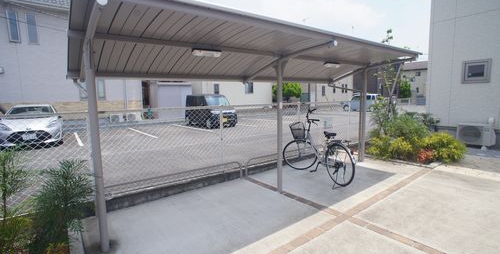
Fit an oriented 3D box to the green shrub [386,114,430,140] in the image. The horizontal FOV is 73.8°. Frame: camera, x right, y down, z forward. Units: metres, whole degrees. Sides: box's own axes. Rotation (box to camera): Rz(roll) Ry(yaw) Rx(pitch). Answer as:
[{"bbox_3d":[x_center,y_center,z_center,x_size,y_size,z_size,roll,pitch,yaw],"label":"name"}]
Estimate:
[{"bbox_3d":[3.809,0.060,8.000,0.950,0.800,1.050,7,11,44],"label":"green shrub"}]

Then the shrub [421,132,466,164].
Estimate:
[{"bbox_3d":[4.156,0.440,7.150,0.900,0.680,0.950,7,11,44],"label":"shrub"}]

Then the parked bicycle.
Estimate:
[{"bbox_3d":[1.216,0.351,5.700,0.600,1.100,1.700,-4,8,-25],"label":"parked bicycle"}]

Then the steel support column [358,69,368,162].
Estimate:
[{"bbox_3d":[2.367,-0.244,6.886,0.090,1.960,0.090,6,10,44],"label":"steel support column"}]

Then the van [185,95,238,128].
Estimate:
[{"bbox_3d":[-2.092,-0.867,17.500,1.480,1.660,3.400,-5,9,-31],"label":"van"}]

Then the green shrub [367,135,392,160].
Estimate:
[{"bbox_3d":[2.879,0.467,7.400,0.580,0.550,0.580,7,11,44],"label":"green shrub"}]

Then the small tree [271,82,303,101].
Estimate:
[{"bbox_3d":[4.055,-3.947,36.000,3.100,3.200,3.000,-1,8,0],"label":"small tree"}]

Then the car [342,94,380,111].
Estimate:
[{"bbox_3d":[10.170,-2.217,30.500,3.500,1.680,1.500,2,8,18],"label":"car"}]

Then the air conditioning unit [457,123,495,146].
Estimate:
[{"bbox_3d":[6.050,0.211,8.900,0.300,0.560,0.820,-5,9,-31],"label":"air conditioning unit"}]

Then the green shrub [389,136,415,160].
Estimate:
[{"bbox_3d":[3.344,0.493,7.300,0.600,0.540,0.620,7,11,44],"label":"green shrub"}]

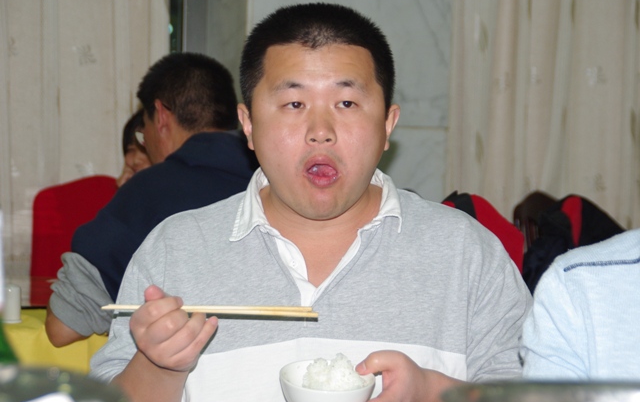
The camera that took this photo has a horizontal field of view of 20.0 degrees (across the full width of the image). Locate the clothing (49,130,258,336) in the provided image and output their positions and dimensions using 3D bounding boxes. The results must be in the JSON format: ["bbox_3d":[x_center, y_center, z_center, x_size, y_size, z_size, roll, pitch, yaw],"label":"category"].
[{"bbox_3d":[-0.250,0.170,3.280,0.500,0.600,0.400,-2,4,-34],"label":"clothing"}]

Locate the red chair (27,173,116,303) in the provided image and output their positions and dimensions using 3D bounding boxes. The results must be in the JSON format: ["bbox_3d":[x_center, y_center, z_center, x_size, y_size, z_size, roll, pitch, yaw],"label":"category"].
[{"bbox_3d":[-0.660,0.440,4.800,0.450,0.970,0.540,1,3,16],"label":"red chair"}]

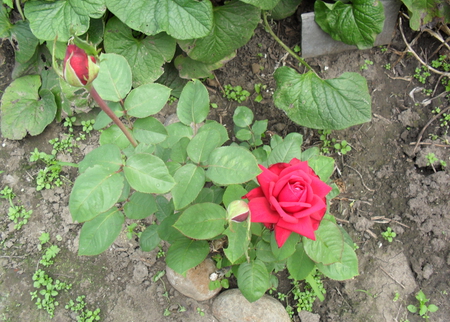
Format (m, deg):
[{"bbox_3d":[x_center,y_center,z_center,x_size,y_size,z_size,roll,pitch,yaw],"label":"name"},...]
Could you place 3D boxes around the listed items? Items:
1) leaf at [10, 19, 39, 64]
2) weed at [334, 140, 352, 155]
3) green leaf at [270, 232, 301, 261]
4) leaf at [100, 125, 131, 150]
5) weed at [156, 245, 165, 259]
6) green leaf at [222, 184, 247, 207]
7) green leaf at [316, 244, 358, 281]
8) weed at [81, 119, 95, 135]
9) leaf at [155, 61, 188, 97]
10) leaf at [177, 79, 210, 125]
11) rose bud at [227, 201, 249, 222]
[{"bbox_3d":[-0.478,-0.283,1.080,0.074,0.040,0.101,-30,82,-17],"label":"leaf"},{"bbox_3d":[0.256,-0.029,0.983,0.038,0.023,0.033,0,55,0],"label":"weed"},{"bbox_3d":[0.098,0.137,0.740,0.048,0.018,0.055,24,69,14],"label":"green leaf"},{"bbox_3d":[-0.164,-0.035,0.680,0.046,0.013,0.051,34,68,11],"label":"leaf"},{"bbox_3d":[-0.121,0.169,0.851,0.015,0.012,0.020,0,55,0],"label":"weed"},{"bbox_3d":[0.019,0.062,0.751,0.045,0.020,0.055,-1,58,-1],"label":"green leaf"},{"bbox_3d":[0.177,0.155,0.730,0.060,0.018,0.088,-40,67,-13],"label":"green leaf"},{"bbox_3d":[-0.313,-0.079,1.037,0.032,0.025,0.033,0,58,0],"label":"weed"},{"bbox_3d":[-0.126,-0.191,1.030,0.092,0.040,0.107,-28,77,-11],"label":"leaf"},{"bbox_3d":[-0.046,-0.087,0.677,0.046,0.014,0.066,-2,81,-1],"label":"leaf"},{"bbox_3d":[0.018,0.067,0.600,0.028,0.028,0.036,-8,35,-12],"label":"rose bud"}]

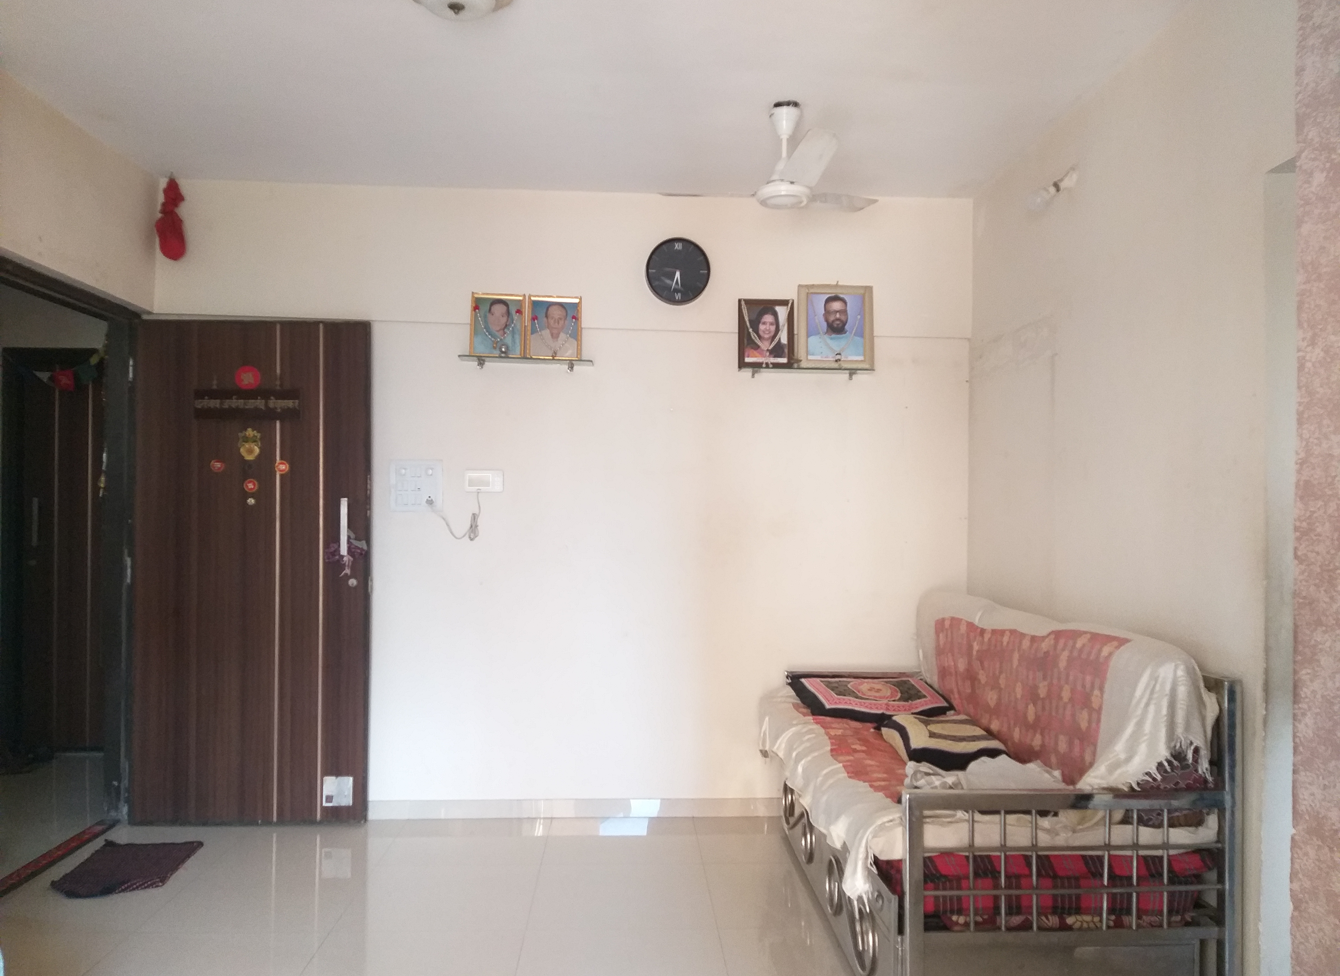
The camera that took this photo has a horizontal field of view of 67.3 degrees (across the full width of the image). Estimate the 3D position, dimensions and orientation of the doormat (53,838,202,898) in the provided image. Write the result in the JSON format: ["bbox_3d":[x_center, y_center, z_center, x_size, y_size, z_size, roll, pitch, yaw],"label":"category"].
[{"bbox_3d":[-1.972,1.366,3.656,0.400,0.020,0.510,1,-1,-3],"label":"doormat"}]

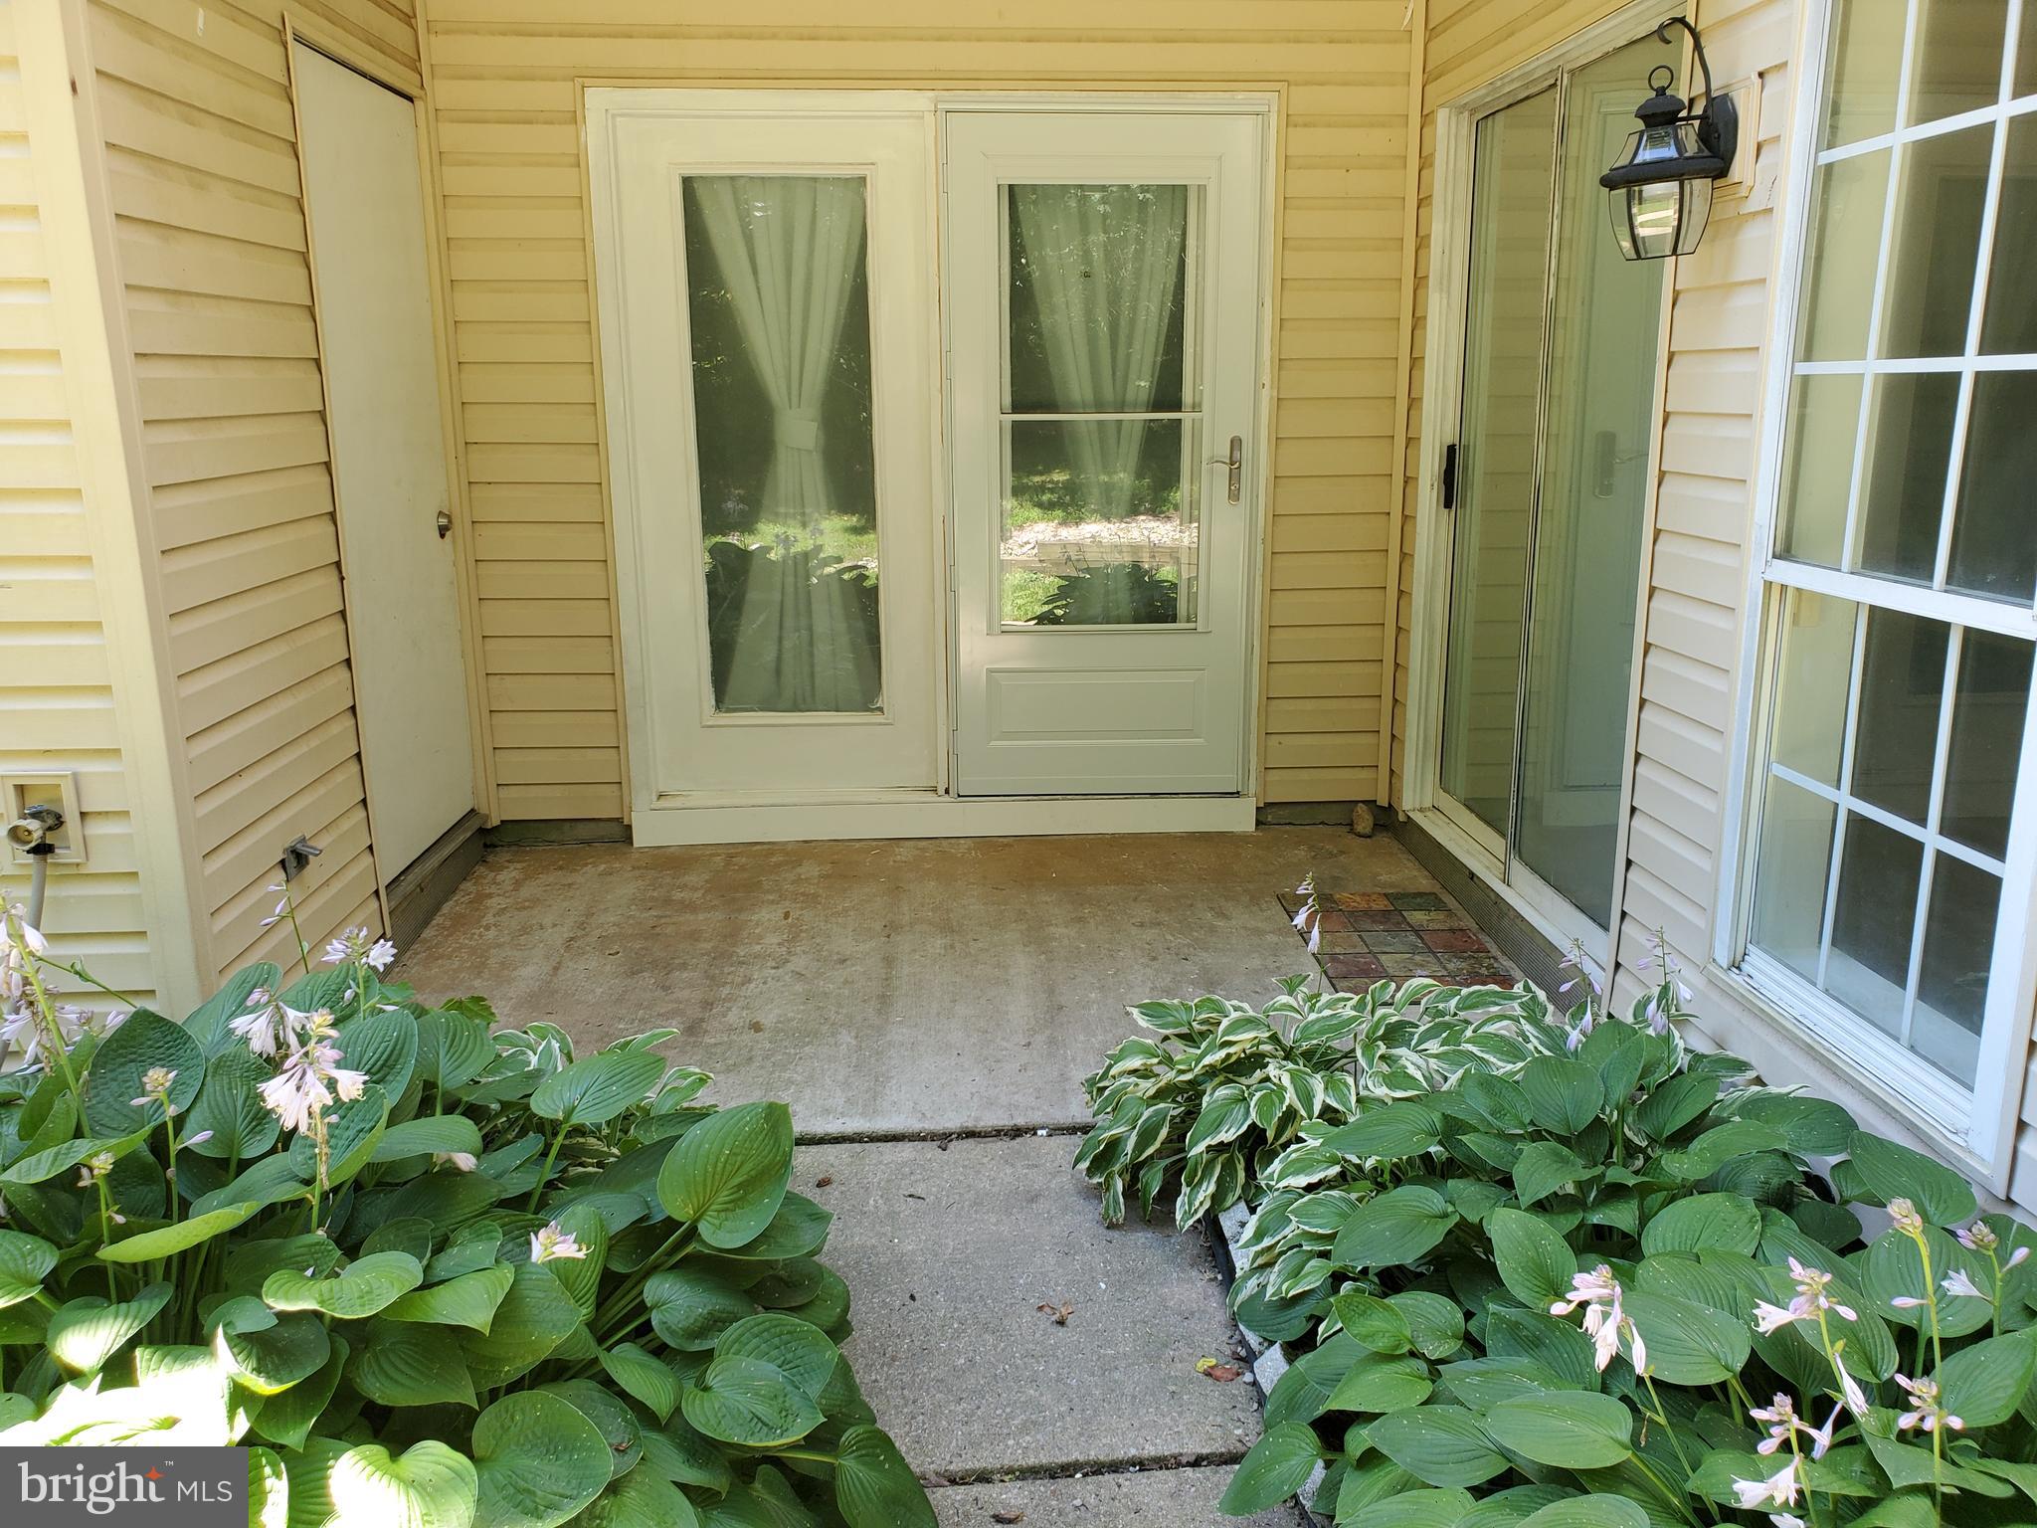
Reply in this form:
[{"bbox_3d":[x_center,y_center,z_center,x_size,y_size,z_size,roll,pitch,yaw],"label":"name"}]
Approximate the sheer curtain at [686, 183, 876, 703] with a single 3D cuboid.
[{"bbox_3d":[-0.700,-0.939,4.651,0.540,1.610,0.080,-1,14,-3],"label":"sheer curtain"}]

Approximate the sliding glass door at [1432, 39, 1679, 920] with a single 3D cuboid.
[{"bbox_3d":[1.235,-0.679,3.742,0.090,1.960,1.450,-1,14,-3],"label":"sliding glass door"}]

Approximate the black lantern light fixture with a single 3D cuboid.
[{"bbox_3d":[1.118,-1.079,2.648,0.210,0.380,0.190,-1,14,-3],"label":"black lantern light fixture"}]

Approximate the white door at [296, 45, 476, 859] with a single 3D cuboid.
[{"bbox_3d":[-1.628,-0.746,4.027,0.060,1.990,0.800,-1,14,-3],"label":"white door"}]

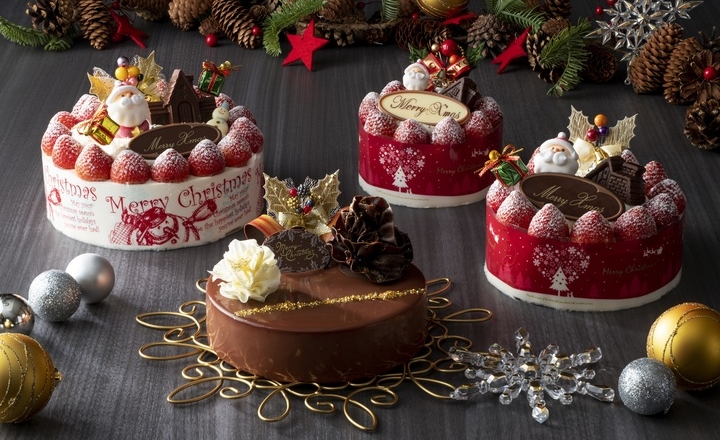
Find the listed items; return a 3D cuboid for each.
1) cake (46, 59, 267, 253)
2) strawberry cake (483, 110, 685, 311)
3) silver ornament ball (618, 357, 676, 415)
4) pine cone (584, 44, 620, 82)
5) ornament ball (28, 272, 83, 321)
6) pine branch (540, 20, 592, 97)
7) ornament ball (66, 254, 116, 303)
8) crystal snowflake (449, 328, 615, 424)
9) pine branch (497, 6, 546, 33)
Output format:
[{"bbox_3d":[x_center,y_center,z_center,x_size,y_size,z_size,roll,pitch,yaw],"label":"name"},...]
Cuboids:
[{"bbox_3d":[-0.173,-0.071,1.395,0.183,0.123,0.183,-7,27,-13],"label":"cake"},{"bbox_3d":[0.175,-0.017,1.324,0.155,0.122,0.155,1,23,4],"label":"strawberry cake"},{"bbox_3d":[0.189,0.109,1.117,0.038,0.038,0.038,0,26,0],"label":"silver ornament ball"},{"bbox_3d":[0.255,-0.169,1.800,0.037,0.036,0.044,0,23,0],"label":"pine cone"},{"bbox_3d":[-0.225,0.056,1.257,0.039,0.039,0.039,0,23,0],"label":"ornament ball"},{"bbox_3d":[0.200,-0.158,1.649,0.050,0.043,0.064,-1,26,0],"label":"pine branch"},{"bbox_3d":[-0.200,0.043,1.260,0.037,0.037,0.037,-1,26,0],"label":"ornament ball"},{"bbox_3d":[0.115,0.104,1.154,0.108,0.016,0.120,-1,26,0],"label":"crystal snowflake"},{"bbox_3d":[0.166,-0.206,1.745,0.045,0.016,0.031,-1,26,0],"label":"pine branch"}]

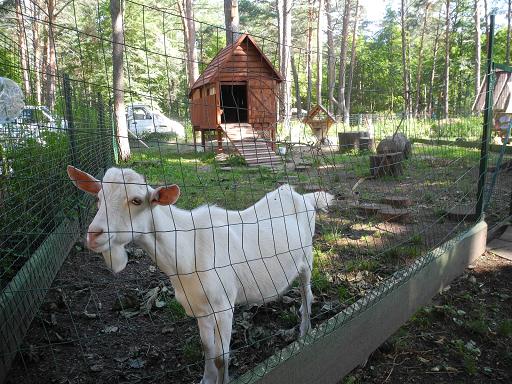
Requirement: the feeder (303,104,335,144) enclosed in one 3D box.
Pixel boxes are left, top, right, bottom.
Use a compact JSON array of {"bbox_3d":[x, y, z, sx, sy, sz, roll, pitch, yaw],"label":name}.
[{"bbox_3d":[2.215,-2.312,14.400,1.120,1.450,0.950,2,11,19],"label":"feeder"}]

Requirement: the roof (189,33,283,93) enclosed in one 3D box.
[{"bbox_3d":[-0.676,-4.083,13.210,2.200,1.400,2.650,-5,11,-18],"label":"roof"}]

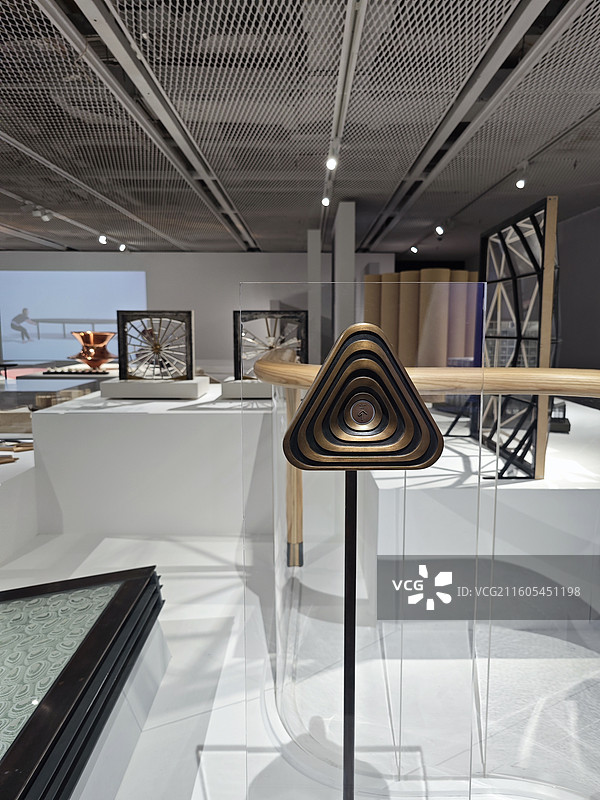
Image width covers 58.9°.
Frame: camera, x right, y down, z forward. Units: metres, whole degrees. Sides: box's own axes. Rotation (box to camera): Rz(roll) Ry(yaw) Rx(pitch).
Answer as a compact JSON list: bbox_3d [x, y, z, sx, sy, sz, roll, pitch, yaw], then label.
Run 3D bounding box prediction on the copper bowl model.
[{"bbox_3d":[-3.320,-0.788,8.600,0.870,0.620,0.870,0,7,0],"label":"copper bowl model"}]

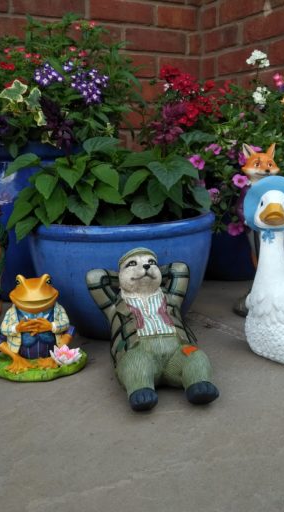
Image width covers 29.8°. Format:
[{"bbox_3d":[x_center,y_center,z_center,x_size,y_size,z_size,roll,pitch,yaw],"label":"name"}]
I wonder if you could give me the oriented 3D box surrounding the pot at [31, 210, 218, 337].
[{"bbox_3d":[-0.032,0.020,0.920,0.312,0.189,0.312,-1,12,0],"label":"pot"}]

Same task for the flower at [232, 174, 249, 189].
[{"bbox_3d":[0.203,-0.154,1.100,0.034,0.031,0.022,-1,12,0],"label":"flower"}]

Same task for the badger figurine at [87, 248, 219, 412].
[{"bbox_3d":[0.013,0.078,0.692,0.147,0.161,0.195,-4,13,-12],"label":"badger figurine"}]

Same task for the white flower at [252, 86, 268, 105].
[{"bbox_3d":[0.267,-0.361,1.200,0.036,0.040,0.034,-1,12,0],"label":"white flower"}]

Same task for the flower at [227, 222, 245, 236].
[{"bbox_3d":[0.193,-0.055,1.100,0.036,0.028,0.024,0,12,5],"label":"flower"}]

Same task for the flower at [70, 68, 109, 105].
[{"bbox_3d":[-0.105,-0.340,1.070,0.075,0.070,0.055,-3,12,-8],"label":"flower"}]

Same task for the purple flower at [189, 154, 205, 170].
[{"bbox_3d":[0.110,-0.189,1.075,0.033,0.033,0.020,2,1,15],"label":"purple flower"}]

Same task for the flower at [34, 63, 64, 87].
[{"bbox_3d":[-0.187,-0.368,1.080,0.062,0.048,0.050,-2,12,-5],"label":"flower"}]

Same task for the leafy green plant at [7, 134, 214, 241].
[{"bbox_3d":[-0.052,-0.110,0.851,0.320,0.150,0.270,-1,12,0],"label":"leafy green plant"}]

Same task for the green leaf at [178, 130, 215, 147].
[{"bbox_3d":[0.096,-0.207,0.938,0.062,0.028,0.050,3,13,20],"label":"green leaf"}]

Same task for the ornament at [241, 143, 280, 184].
[{"bbox_3d":[0.206,-0.053,0.961,0.120,0.298,0.120,0,12,4],"label":"ornament"}]

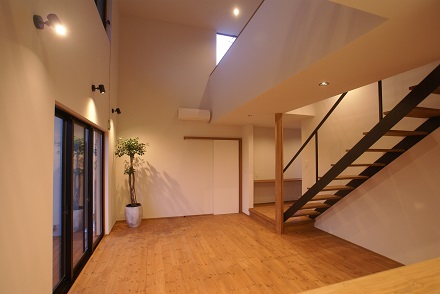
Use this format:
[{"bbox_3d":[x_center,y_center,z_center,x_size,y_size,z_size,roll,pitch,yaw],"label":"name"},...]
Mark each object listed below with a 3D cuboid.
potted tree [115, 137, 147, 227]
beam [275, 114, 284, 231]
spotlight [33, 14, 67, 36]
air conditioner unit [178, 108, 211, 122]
[{"bbox_3d":[-2.009,0.781,4.463,0.640,2.000,0.620,0,-3,-19],"label":"potted tree"},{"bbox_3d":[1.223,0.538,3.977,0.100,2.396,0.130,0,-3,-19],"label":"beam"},{"bbox_3d":[-1.443,-1.043,1.675,0.185,0.145,0.110,0,-3,-19],"label":"spotlight"},{"bbox_3d":[-0.658,-0.795,5.087,0.780,0.295,0.250,0,-3,-19],"label":"air conditioner unit"}]

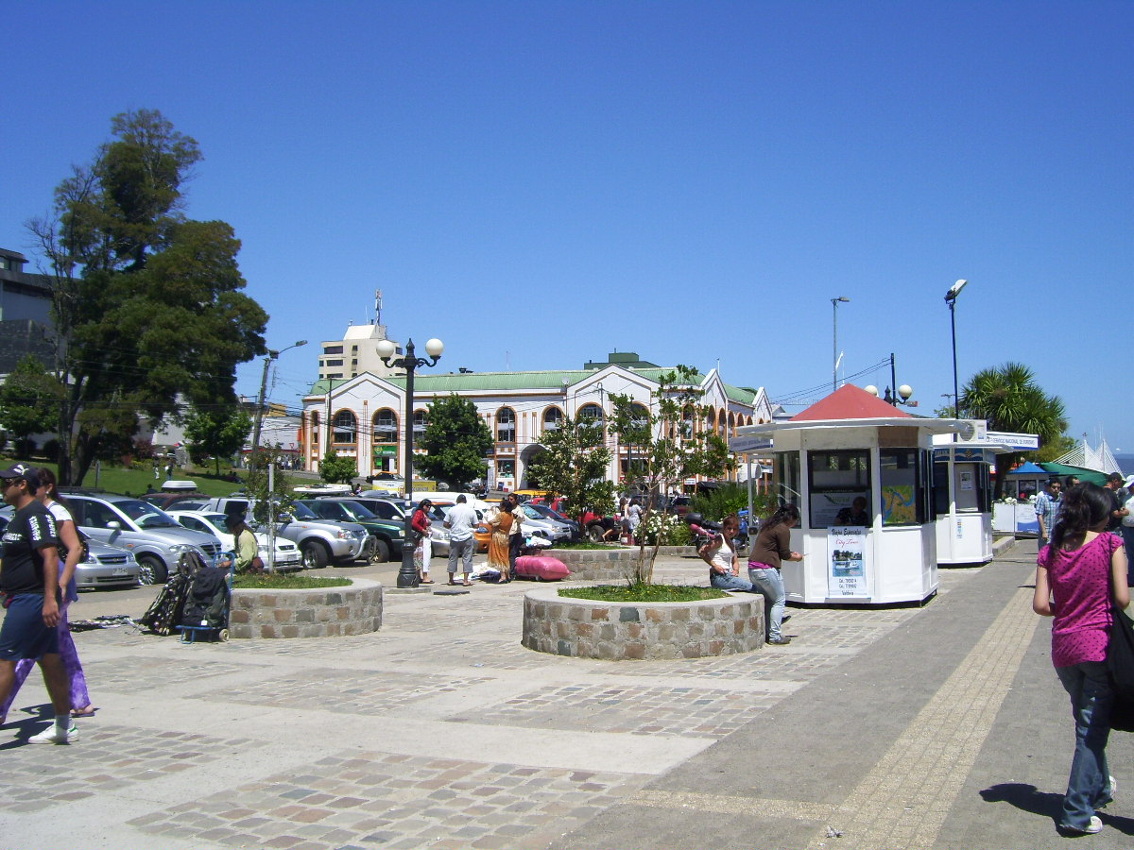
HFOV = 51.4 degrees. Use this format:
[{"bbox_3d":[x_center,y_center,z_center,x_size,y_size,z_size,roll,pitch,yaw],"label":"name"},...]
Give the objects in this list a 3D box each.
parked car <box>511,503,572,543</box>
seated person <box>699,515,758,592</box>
[{"bbox_3d":[-2.129,3.708,43.843,4.200,1.440,1.680,-2,-4,22],"label":"parked car"},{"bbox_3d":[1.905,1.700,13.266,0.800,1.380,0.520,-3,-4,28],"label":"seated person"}]

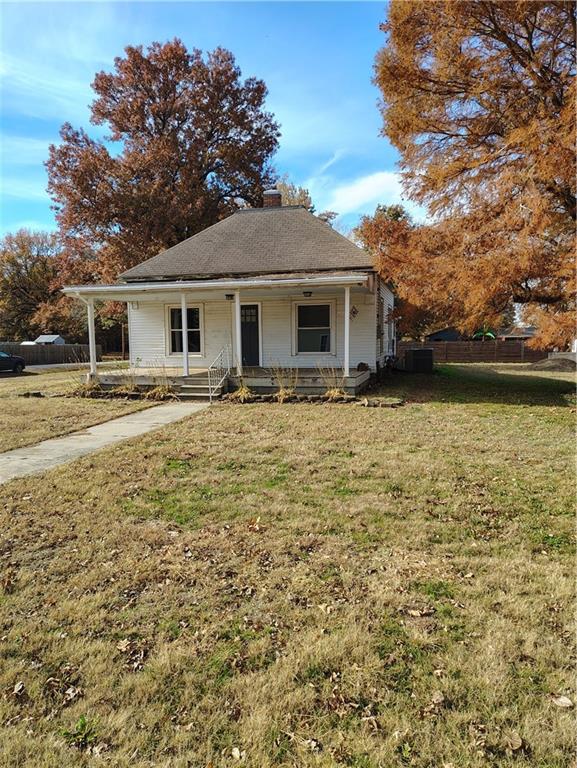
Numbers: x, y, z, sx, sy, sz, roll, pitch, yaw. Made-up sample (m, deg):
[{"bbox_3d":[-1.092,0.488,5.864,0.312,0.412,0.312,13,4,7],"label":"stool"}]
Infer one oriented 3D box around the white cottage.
[{"bbox_3d":[-0.847,-3.750,19.948,8.970,7.100,11.600,1,6,15],"label":"white cottage"}]

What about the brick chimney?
[{"bbox_3d":[-0.628,-7.197,20.898,0.620,0.850,0.580,1,6,15],"label":"brick chimney"}]

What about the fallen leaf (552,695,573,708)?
[{"bbox_3d":[1.206,1.395,2.341,0.085,0.025,0.055,3,7,36],"label":"fallen leaf"}]

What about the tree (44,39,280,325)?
[{"bbox_3d":[-7.421,-10.989,32.935,14.200,19.610,13.800,-1,5,0],"label":"tree"}]

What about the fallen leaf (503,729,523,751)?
[{"bbox_3d":[0.895,1.420,2.129,0.075,0.030,0.090,-4,6,-27],"label":"fallen leaf"}]

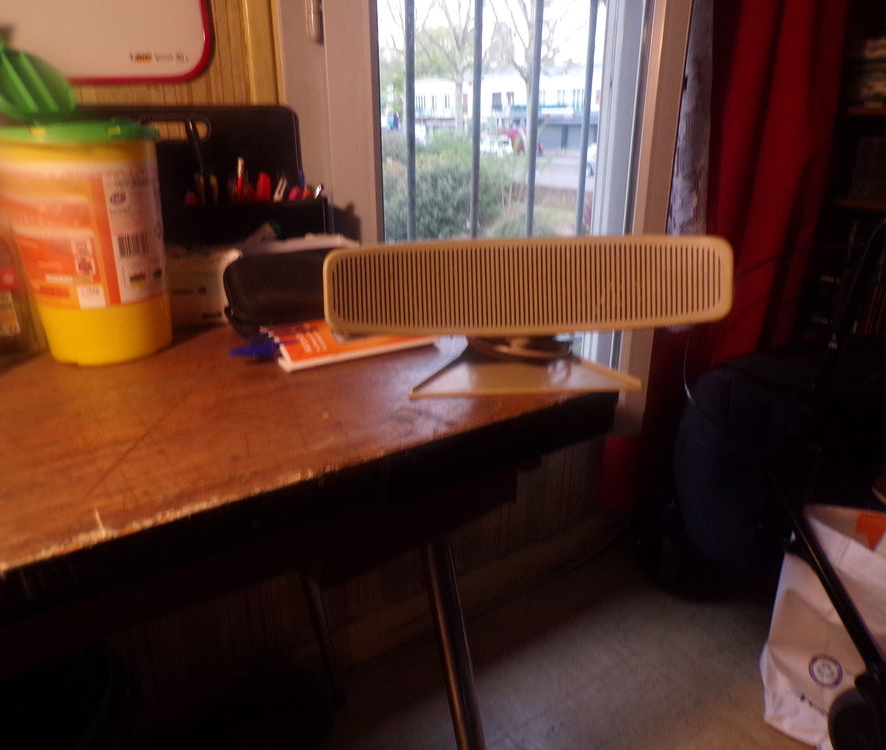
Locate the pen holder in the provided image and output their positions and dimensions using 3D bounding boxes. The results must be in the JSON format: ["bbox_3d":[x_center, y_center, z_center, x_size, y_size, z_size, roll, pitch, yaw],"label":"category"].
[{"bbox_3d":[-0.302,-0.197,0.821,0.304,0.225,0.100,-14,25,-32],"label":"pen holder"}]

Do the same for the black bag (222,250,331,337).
[{"bbox_3d":[-0.152,-0.101,0.774,0.175,0.079,0.072,-14,25,-32],"label":"black bag"}]

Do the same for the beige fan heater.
[{"bbox_3d":[0.074,-0.064,0.613,0.343,0.124,0.130,-1,21,-3],"label":"beige fan heater"}]

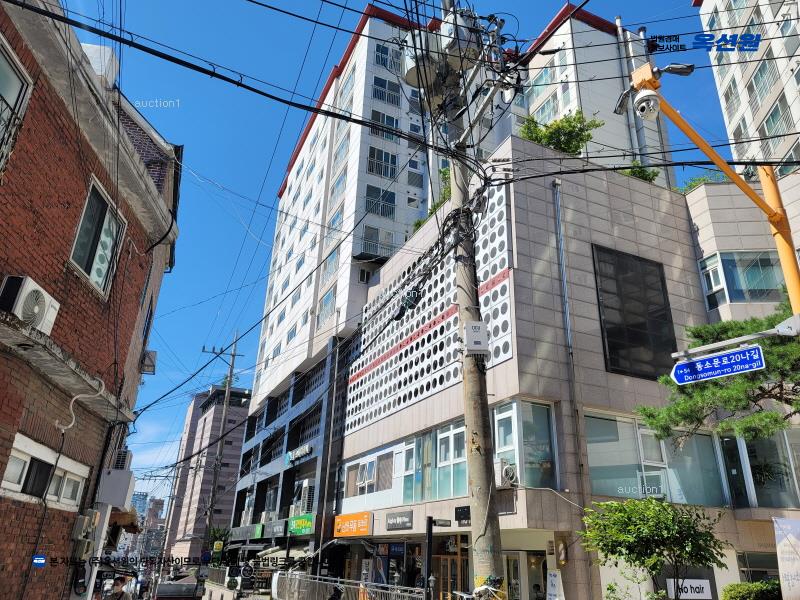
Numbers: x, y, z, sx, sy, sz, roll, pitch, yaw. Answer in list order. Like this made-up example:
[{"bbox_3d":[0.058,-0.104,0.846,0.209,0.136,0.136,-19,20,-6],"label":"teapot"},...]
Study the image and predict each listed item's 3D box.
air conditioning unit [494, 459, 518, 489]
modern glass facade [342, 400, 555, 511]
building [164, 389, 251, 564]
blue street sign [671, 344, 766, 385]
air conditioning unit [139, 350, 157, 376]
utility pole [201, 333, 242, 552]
[{"bbox_3d":[2.496,4.426,14.642,0.330,0.660,0.850,13,-26,-22],"label":"air conditioning unit"},{"bbox_3d":[0.694,5.986,20.127,0.950,2.150,13.000,13,-26,-22],"label":"modern glass facade"},{"bbox_3d":[-26.564,28.029,85.082,12.000,25.000,22.000,14,-27,-24],"label":"building"},{"bbox_3d":[2.656,0.563,4.892,0.030,0.205,0.760,20,-30,-34],"label":"blue street sign"},{"bbox_3d":[-5.757,1.443,13.270,0.300,0.500,0.740,11,-26,-19],"label":"air conditioning unit"},{"bbox_3d":[-9.842,7.937,29.754,2.200,13.500,0.450,10,-25,-16],"label":"utility pole"}]

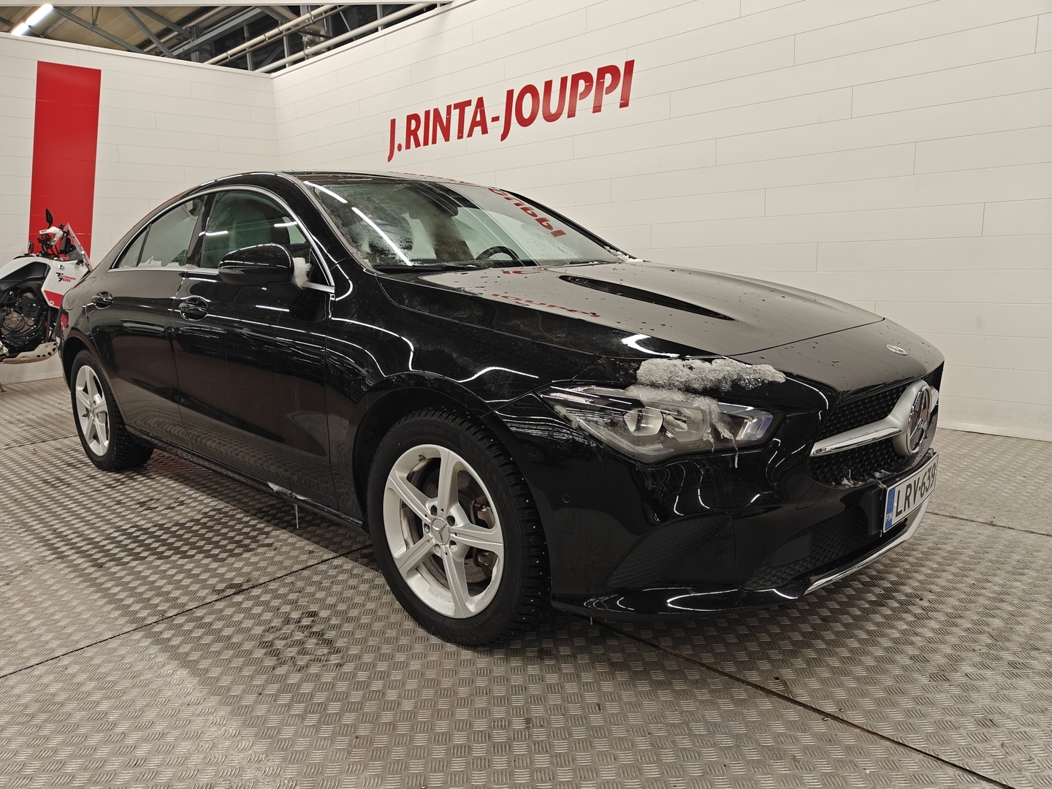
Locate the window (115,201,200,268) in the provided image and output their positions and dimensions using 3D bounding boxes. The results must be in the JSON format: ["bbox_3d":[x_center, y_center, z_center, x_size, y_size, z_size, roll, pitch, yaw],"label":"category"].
[{"bbox_3d":[-1.645,-0.715,3.310,0.897,0.327,0.060,9,-13,44],"label":"window"}]

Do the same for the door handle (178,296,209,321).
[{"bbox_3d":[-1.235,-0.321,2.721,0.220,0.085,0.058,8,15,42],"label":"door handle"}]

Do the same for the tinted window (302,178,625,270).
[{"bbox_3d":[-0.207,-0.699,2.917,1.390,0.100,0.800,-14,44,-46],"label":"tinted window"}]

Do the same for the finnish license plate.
[{"bbox_3d":[1.050,0.256,1.977,0.020,0.118,0.442,8,15,42],"label":"finnish license plate"}]

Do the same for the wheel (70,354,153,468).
[{"bbox_3d":[-2.175,0.069,3.831,0.650,0.650,0.210,8,15,42],"label":"wheel"}]

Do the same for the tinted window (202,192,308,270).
[{"bbox_3d":[-0.957,-0.585,2.628,0.943,0.378,0.060,8,-13,42],"label":"tinted window"}]

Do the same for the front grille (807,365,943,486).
[{"bbox_3d":[1.008,0.061,1.951,0.140,0.250,0.980,8,15,42],"label":"front grille"}]

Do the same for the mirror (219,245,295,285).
[{"bbox_3d":[-0.851,-0.412,2.345,0.145,0.150,0.215,8,15,42],"label":"mirror"}]

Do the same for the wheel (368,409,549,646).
[{"bbox_3d":[-0.169,0.349,2.002,0.650,0.650,0.210,8,15,42],"label":"wheel"}]

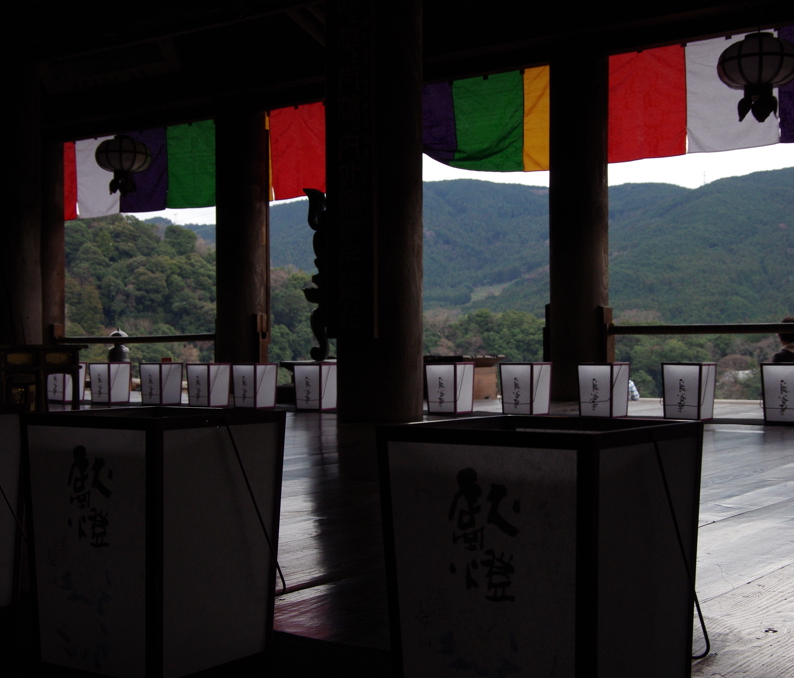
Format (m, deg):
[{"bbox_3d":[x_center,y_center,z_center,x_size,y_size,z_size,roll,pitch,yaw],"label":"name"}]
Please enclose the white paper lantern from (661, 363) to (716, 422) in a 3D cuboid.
[{"bbox_3d":[1.878,0.341,7.656,0.264,0.355,0.264,-1,-1,36],"label":"white paper lantern"}]

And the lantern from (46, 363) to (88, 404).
[{"bbox_3d":[-3.098,0.410,11.190,0.264,0.355,0.264,-1,-1,37],"label":"lantern"}]

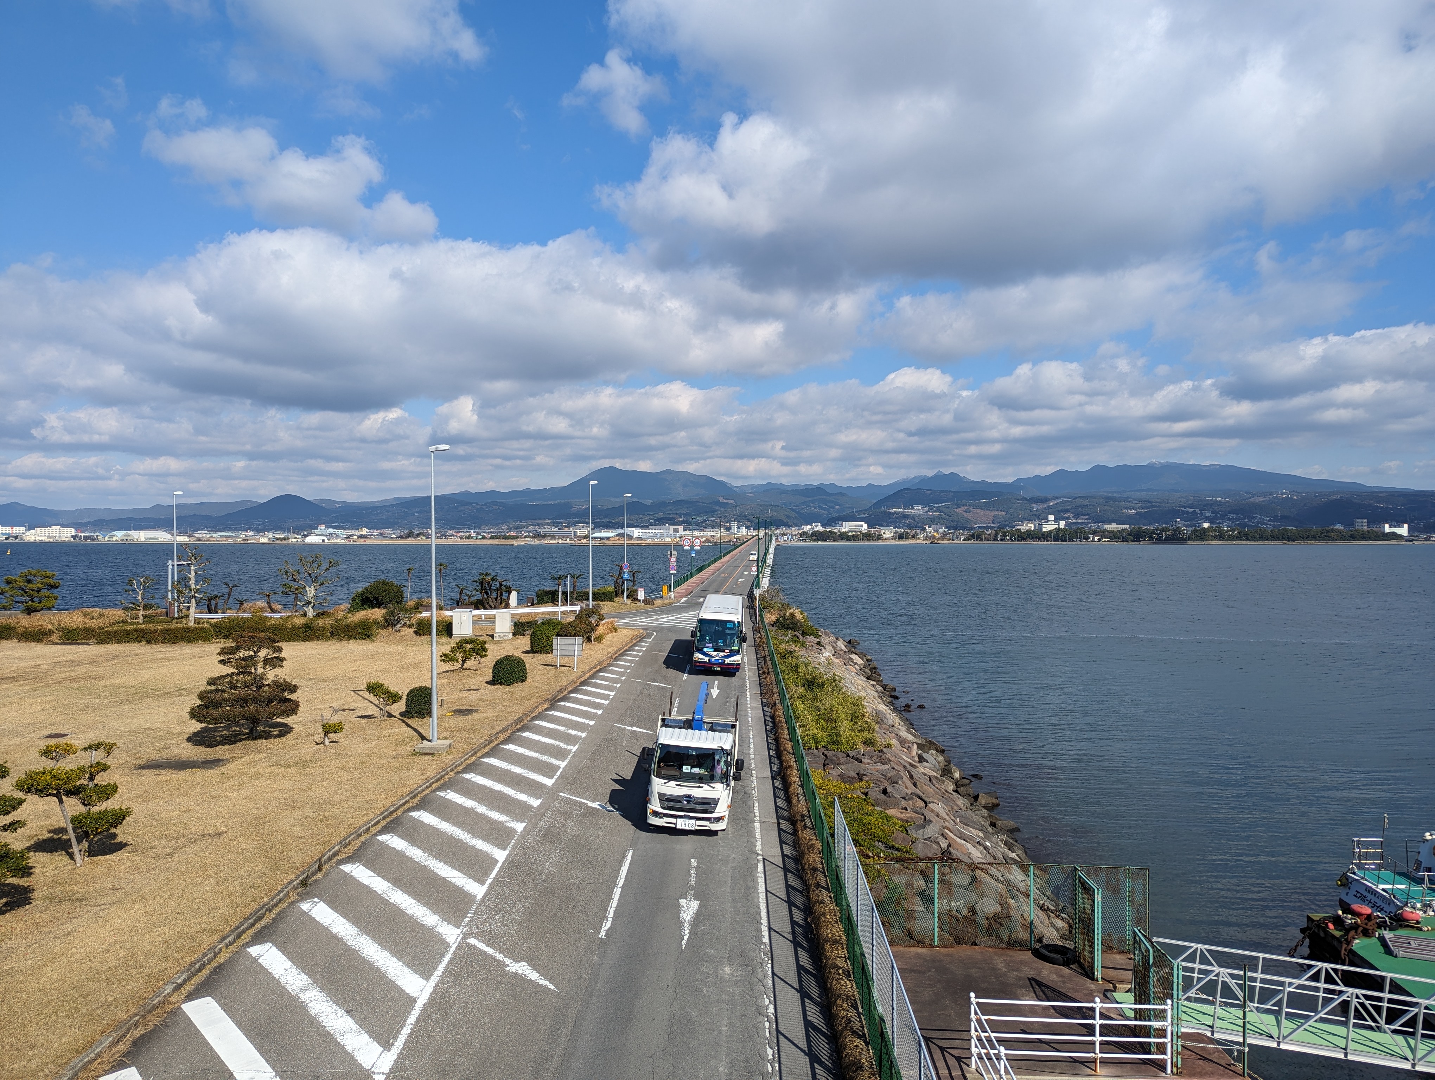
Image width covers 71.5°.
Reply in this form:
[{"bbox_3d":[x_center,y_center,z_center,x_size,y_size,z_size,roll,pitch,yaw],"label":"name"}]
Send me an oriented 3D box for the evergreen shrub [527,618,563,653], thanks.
[{"bbox_3d":[-10.295,5.873,60.000,2.050,1.950,2.000,0,0,0],"label":"evergreen shrub"}]

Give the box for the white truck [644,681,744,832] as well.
[{"bbox_3d":[-0.530,6.310,30.200,2.400,2.900,8.300,3,1,2],"label":"white truck"}]

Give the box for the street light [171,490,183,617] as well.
[{"bbox_3d":[-44.862,1.214,83.000,0.800,10.450,0.350,0,0,2],"label":"street light"}]

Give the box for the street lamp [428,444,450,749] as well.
[{"bbox_3d":[-9.671,1.894,34.700,0.760,10.400,0.300,0,0,2],"label":"street lamp"}]

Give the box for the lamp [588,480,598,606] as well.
[{"bbox_3d":[-10.291,0.467,83.000,0.740,10.650,0.350,0,0,2],"label":"lamp"}]

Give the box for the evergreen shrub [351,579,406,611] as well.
[{"bbox_3d":[-30.000,5.030,88.000,4.600,3.000,4.000,0,0,0],"label":"evergreen shrub"}]

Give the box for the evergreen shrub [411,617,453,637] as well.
[{"bbox_3d":[-19.947,6.126,69.800,2.750,1.200,1.500,0,0,0],"label":"evergreen shrub"}]

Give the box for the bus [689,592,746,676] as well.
[{"bbox_3d":[0.250,5.380,58.400,2.520,3.330,11.900,3,2,1],"label":"bus"}]

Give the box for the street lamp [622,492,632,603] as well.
[{"bbox_3d":[-8.551,0.748,95.000,0.780,10.300,0.350,0,0,2],"label":"street lamp"}]

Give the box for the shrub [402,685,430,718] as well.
[{"bbox_3d":[-11.932,6.581,40.200,1.250,1.170,1.250,0,0,0],"label":"shrub"}]

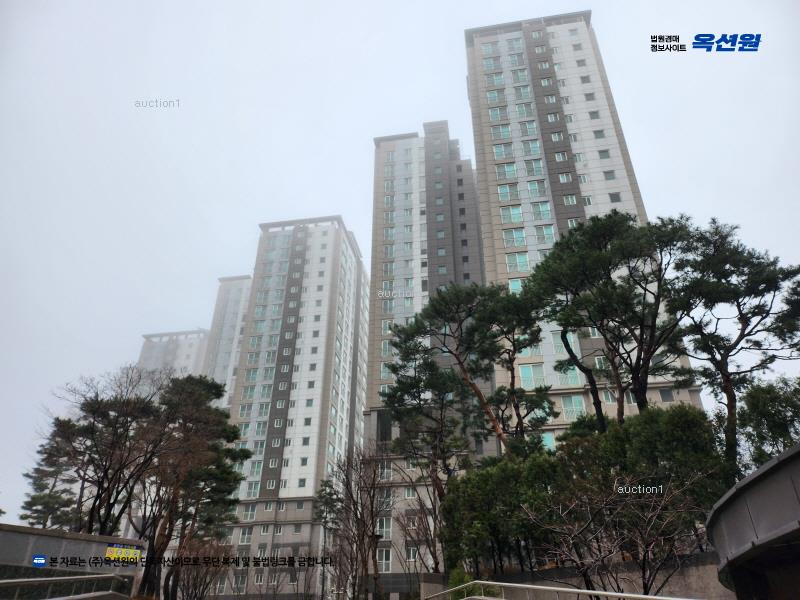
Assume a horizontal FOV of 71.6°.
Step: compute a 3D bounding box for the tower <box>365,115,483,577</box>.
[{"bbox_3d":[5.386,6.284,75.621,15.600,65.500,20.000,-5,-31,9],"label":"tower"}]

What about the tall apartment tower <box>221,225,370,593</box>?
[{"bbox_3d":[-16.130,18.516,94.960,15.700,64.000,25.000,-5,-31,9],"label":"tall apartment tower"}]

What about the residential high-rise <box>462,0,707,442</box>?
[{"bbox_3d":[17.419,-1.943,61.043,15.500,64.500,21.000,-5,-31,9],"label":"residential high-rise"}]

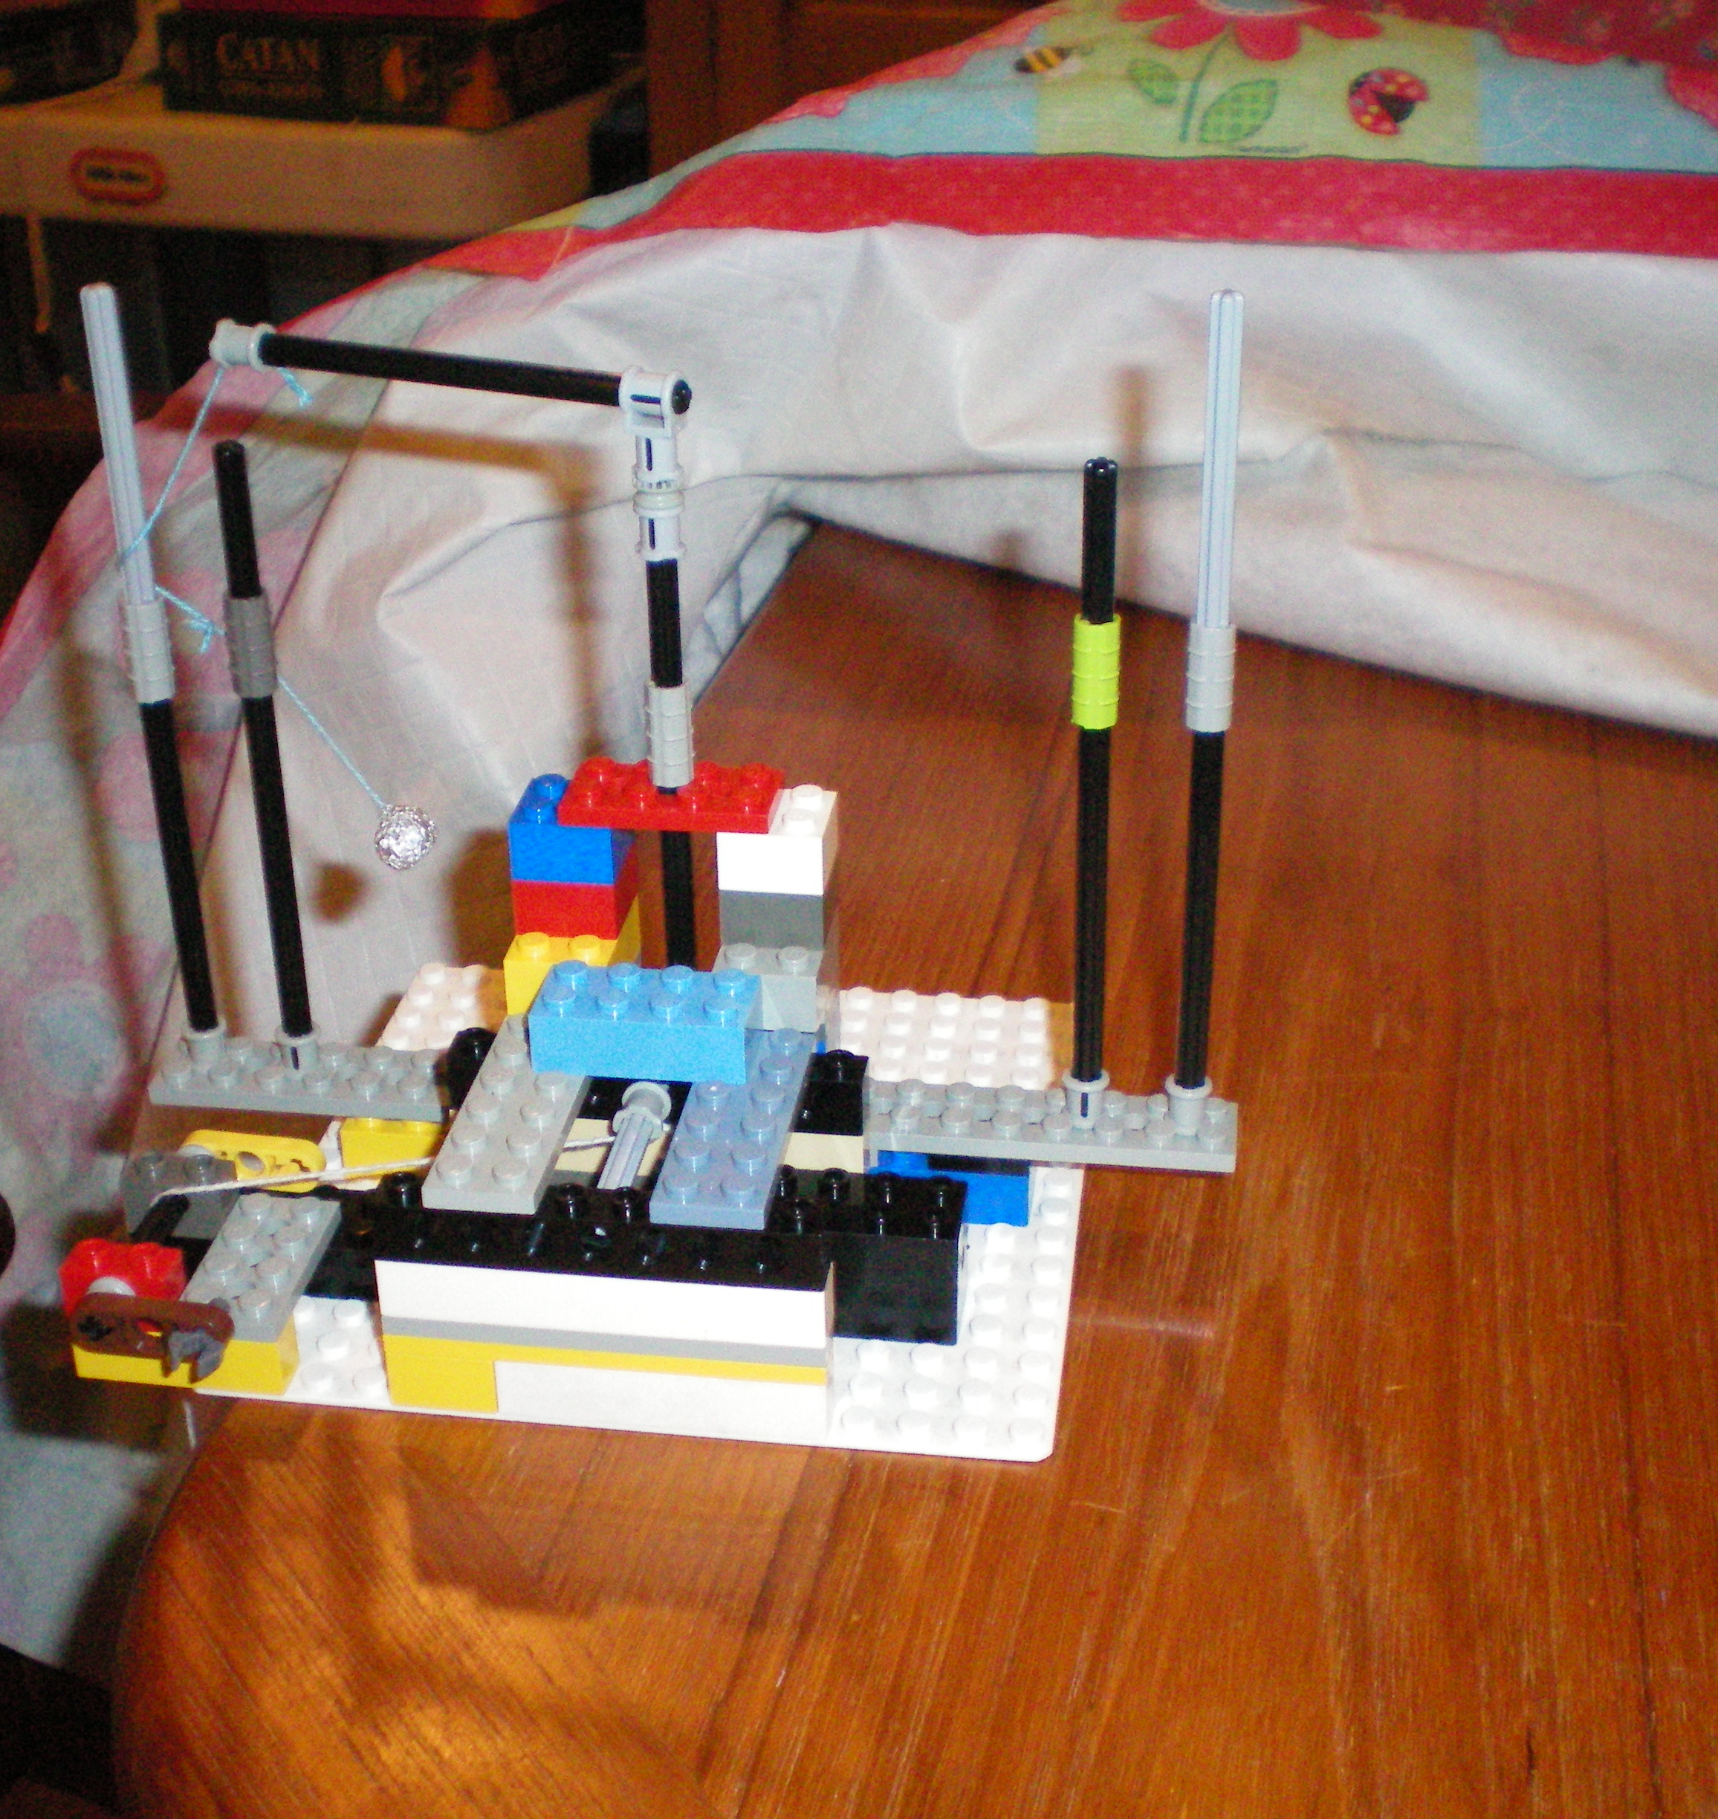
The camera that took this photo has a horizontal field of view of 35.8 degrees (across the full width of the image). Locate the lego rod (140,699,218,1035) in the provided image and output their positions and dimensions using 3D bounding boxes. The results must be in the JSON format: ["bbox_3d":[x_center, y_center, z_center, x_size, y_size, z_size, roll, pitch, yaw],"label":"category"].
[{"bbox_3d":[-0.108,-0.006,0.424,0.005,0.069,0.005,3,28,7],"label":"lego rod"}]

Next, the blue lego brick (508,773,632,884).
[{"bbox_3d":[-0.044,-0.013,0.410,0.016,0.011,0.016,3,28,7],"label":"blue lego brick"}]

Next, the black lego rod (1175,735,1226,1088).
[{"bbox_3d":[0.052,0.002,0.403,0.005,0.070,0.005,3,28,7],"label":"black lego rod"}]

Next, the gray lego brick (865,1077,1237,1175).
[{"bbox_3d":[0.029,0.033,0.420,0.062,0.005,0.016,3,28,7],"label":"gray lego brick"}]

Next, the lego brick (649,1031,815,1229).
[{"bbox_3d":[-0.017,0.030,0.383,0.016,0.005,0.048,3,28,7],"label":"lego brick"}]

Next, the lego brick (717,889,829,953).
[{"bbox_3d":[-0.012,-0.003,0.408,0.016,0.011,0.016,3,28,7],"label":"lego brick"}]

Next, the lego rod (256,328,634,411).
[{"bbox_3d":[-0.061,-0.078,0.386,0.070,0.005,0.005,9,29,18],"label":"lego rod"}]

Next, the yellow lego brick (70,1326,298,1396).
[{"bbox_3d":[-0.099,0.063,0.390,0.032,0.011,0.008,3,28,7],"label":"yellow lego brick"}]

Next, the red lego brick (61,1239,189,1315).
[{"bbox_3d":[-0.107,0.054,0.387,0.016,0.011,0.008,3,28,7],"label":"red lego brick"}]

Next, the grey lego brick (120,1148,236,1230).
[{"bbox_3d":[-0.104,0.043,0.408,0.016,0.011,0.008,3,28,7],"label":"grey lego brick"}]

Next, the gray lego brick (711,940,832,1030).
[{"bbox_3d":[-0.013,0.007,0.409,0.016,0.011,0.024,3,28,7],"label":"gray lego brick"}]

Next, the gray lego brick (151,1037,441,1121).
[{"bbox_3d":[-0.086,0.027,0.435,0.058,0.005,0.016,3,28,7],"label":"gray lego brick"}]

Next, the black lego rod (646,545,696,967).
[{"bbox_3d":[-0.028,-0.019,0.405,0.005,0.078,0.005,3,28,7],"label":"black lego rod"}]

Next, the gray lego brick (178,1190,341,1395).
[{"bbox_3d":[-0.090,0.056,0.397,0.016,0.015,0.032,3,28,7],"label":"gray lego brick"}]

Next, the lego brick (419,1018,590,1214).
[{"bbox_3d":[-0.049,0.028,0.387,0.016,0.005,0.048,3,28,7],"label":"lego brick"}]

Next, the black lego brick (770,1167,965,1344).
[{"bbox_3d":[0.000,0.051,0.401,0.032,0.021,0.016,3,28,7],"label":"black lego brick"}]

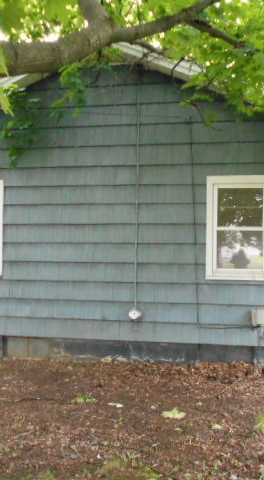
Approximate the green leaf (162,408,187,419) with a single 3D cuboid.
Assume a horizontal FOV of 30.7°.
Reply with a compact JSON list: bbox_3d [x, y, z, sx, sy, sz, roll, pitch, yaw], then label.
[{"bbox_3d":[0.387,1.581,4.380,0.210,0.045,0.170,1,-1,0],"label":"green leaf"}]

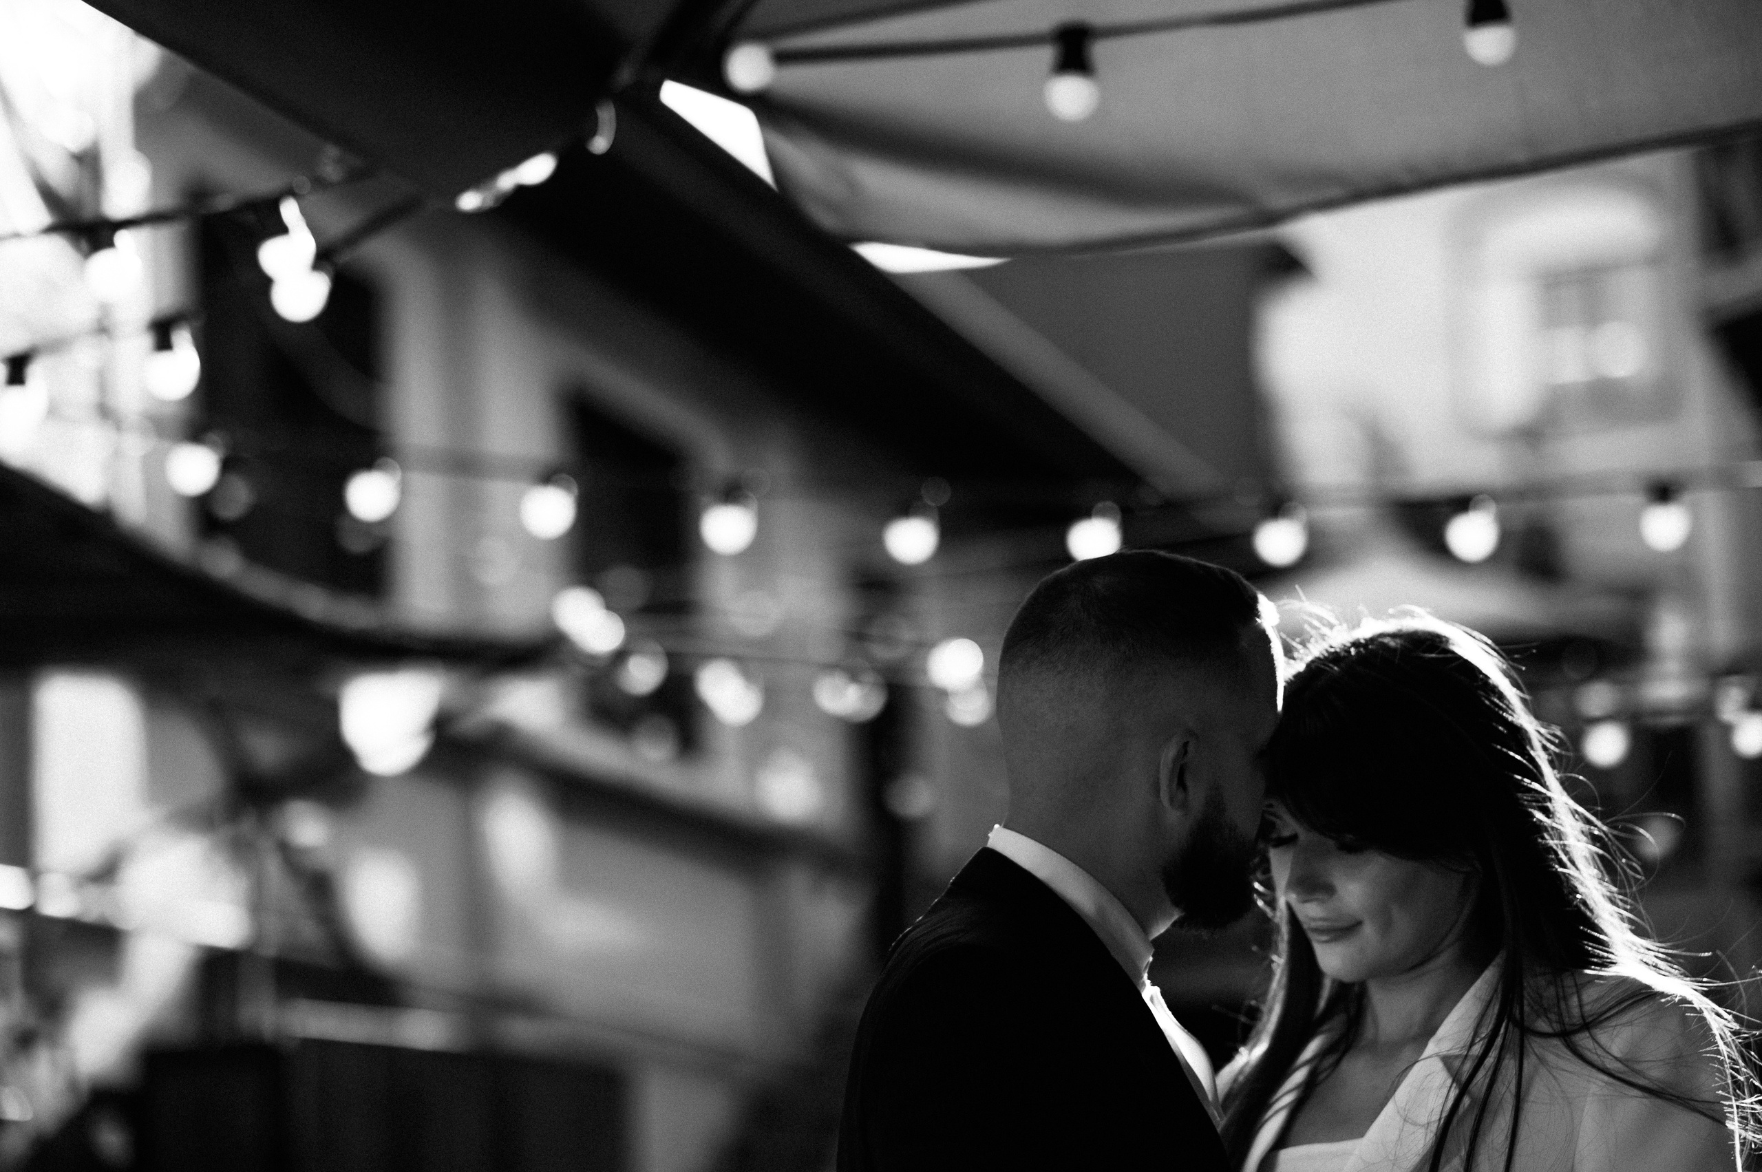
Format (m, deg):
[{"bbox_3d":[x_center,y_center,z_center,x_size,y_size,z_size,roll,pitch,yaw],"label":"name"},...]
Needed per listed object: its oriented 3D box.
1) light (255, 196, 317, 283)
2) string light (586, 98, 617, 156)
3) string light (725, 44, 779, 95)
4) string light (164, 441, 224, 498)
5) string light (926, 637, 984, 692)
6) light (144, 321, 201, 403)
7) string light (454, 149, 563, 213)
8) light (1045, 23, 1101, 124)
[{"bbox_3d":[-0.614,-0.358,4.300,0.050,0.090,0.050,0,-9,-8],"label":"light"},{"bbox_3d":[-0.289,-0.469,4.250,0.045,0.065,0.045,-1,-9,-4],"label":"string light"},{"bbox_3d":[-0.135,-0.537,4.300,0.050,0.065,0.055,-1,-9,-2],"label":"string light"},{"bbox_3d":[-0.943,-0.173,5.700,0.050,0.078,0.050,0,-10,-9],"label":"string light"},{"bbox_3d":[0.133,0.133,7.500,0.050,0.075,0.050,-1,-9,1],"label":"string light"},{"bbox_3d":[-0.750,-0.238,4.400,0.050,0.092,0.050,0,-10,-10],"label":"light"},{"bbox_3d":[-0.385,-0.419,4.300,0.090,0.050,0.050,-23,7,0],"label":"string light"},{"bbox_3d":[0.190,-0.509,4.120,0.050,0.095,0.050,-2,-9,3],"label":"light"}]

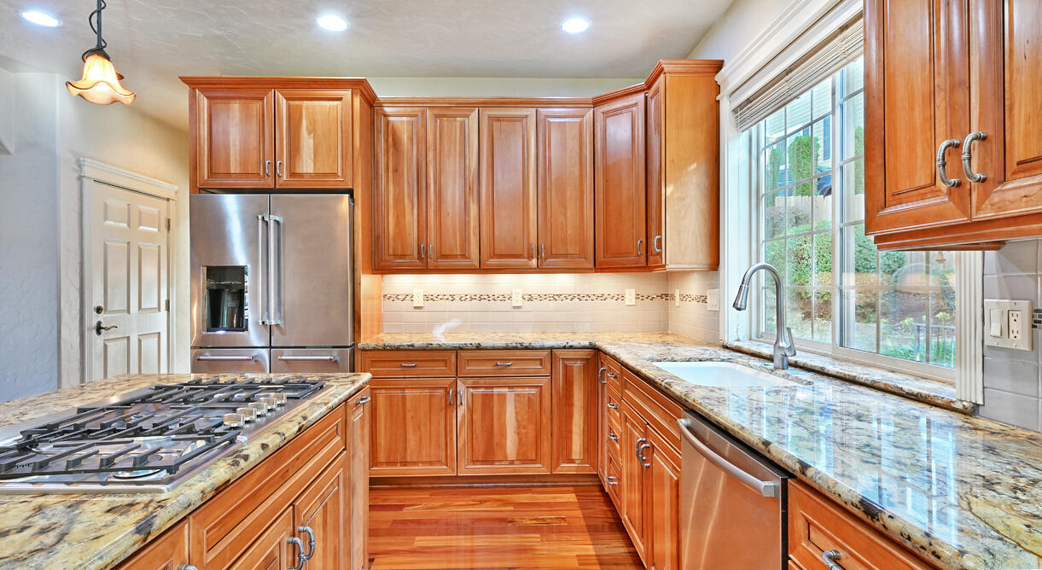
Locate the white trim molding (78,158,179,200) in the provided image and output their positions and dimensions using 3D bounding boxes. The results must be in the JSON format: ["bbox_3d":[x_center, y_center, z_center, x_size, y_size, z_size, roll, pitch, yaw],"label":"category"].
[{"bbox_3d":[-3.118,-0.838,4.471,0.055,0.140,1.170,0,0,-2],"label":"white trim molding"}]

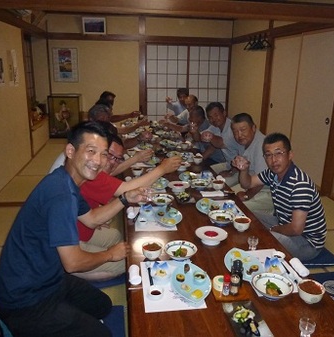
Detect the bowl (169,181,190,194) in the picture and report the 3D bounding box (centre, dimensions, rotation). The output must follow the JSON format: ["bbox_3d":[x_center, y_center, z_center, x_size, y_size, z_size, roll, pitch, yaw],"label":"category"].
[{"bbox_3d":[0.106,0.166,2.714,0.188,0.057,0.188,1,17,0],"label":"bowl"}]

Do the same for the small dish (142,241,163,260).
[{"bbox_3d":[-0.082,0.461,1.792,0.112,0.068,0.112,1,17,0],"label":"small dish"}]

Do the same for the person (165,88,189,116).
[{"bbox_3d":[0.271,-0.776,5.398,0.750,0.970,0.580,-8,20,-28],"label":"person"}]

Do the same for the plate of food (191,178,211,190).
[{"bbox_3d":[0.298,0.149,2.872,0.182,0.060,0.182,1,17,0],"label":"plate of food"}]

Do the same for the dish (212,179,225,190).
[{"bbox_3d":[0.441,0.147,2.779,0.107,0.066,0.107,1,17,0],"label":"dish"}]

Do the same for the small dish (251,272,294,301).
[{"bbox_3d":[0.494,0.570,1.537,0.192,0.064,0.192,1,17,0],"label":"small dish"}]

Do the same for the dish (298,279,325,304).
[{"bbox_3d":[0.648,0.568,1.473,0.113,0.069,0.113,1,17,0],"label":"dish"}]

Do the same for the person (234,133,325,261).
[{"bbox_3d":[0.791,0.222,2.232,0.730,0.950,0.580,-8,19,-26],"label":"person"}]

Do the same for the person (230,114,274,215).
[{"bbox_3d":[0.781,0.007,2.953,0.640,0.980,0.720,15,22,39],"label":"person"}]

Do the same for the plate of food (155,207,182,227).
[{"bbox_3d":[0.003,0.316,2.250,0.195,0.040,0.250,-1,17,-8],"label":"plate of food"}]

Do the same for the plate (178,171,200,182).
[{"bbox_3d":[0.201,0.071,3.145,0.190,0.050,0.290,-2,17,-8],"label":"plate"}]

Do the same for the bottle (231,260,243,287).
[{"bbox_3d":[0.344,0.507,1.559,0.056,0.137,0.056,-1,17,-7],"label":"bottle"}]

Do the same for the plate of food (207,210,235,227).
[{"bbox_3d":[0.367,0.347,2.211,0.180,0.060,0.180,1,17,0],"label":"plate of food"}]

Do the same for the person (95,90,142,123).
[{"bbox_3d":[-0.809,-0.633,4.919,0.820,0.980,0.560,-1,17,-7],"label":"person"}]

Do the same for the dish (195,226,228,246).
[{"bbox_3d":[0.263,0.412,1.933,0.194,0.052,0.194,1,17,0],"label":"dish"}]

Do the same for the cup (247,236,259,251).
[{"bbox_3d":[0.502,0.438,1.909,0.062,0.064,0.062,1,17,0],"label":"cup"}]

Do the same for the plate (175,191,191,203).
[{"bbox_3d":[0.138,0.211,2.589,0.140,0.045,0.180,-1,17,-8],"label":"plate"}]

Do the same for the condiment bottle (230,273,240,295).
[{"bbox_3d":[0.307,0.523,1.463,0.040,0.088,0.040,-1,17,-8],"label":"condiment bottle"}]

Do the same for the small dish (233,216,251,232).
[{"bbox_3d":[0.487,0.370,2.125,0.114,0.069,0.114,1,17,0],"label":"small dish"}]

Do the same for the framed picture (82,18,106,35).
[{"bbox_3d":[-1.399,-2.760,6.315,0.450,0.300,0.030,-1,25,-7],"label":"framed picture"}]

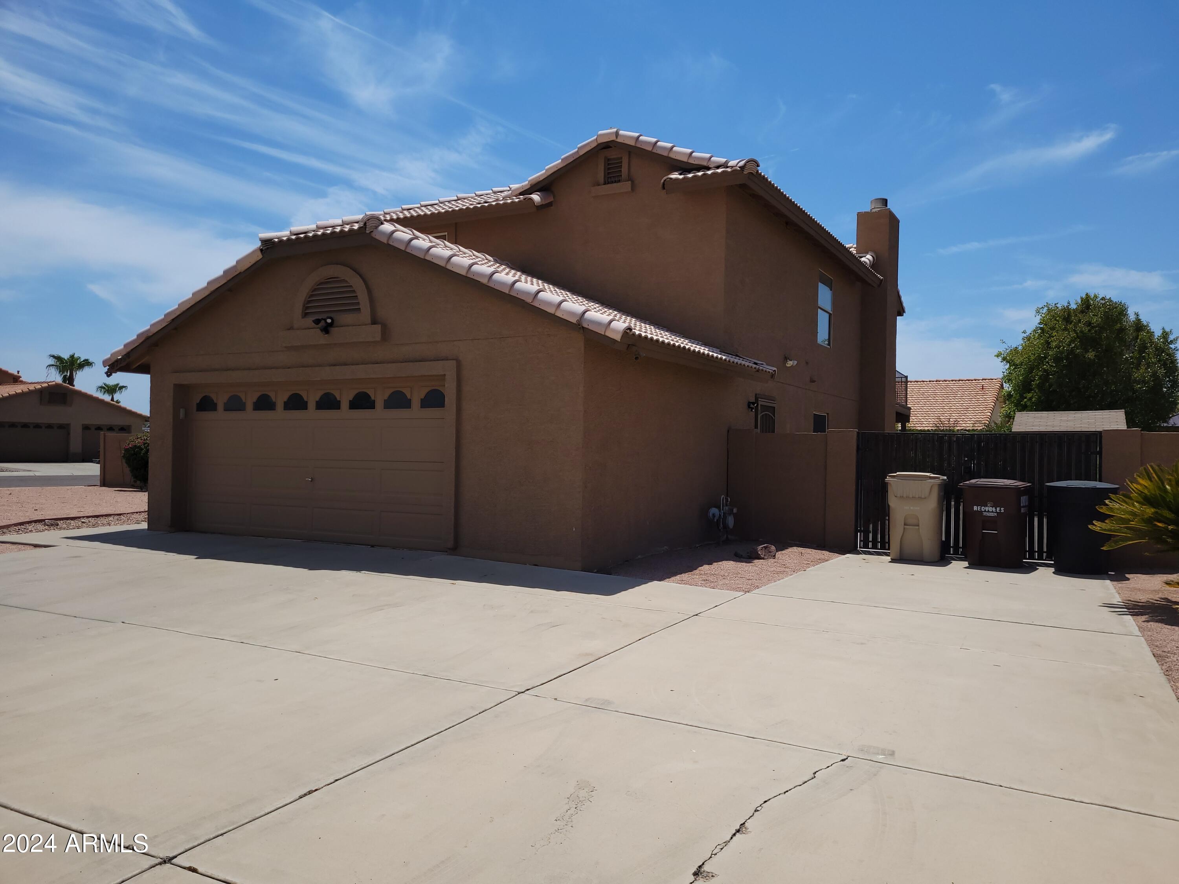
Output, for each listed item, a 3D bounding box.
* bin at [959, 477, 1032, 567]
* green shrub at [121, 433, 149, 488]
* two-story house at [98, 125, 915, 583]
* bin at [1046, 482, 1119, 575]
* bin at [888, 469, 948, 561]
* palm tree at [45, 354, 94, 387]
[{"bbox_3d":[5.256,1.012,11.401,0.735,1.100,0.850,1,0,32],"label":"bin"},{"bbox_3d":[-14.144,0.603,28.300,1.650,1.800,1.650,1,0,28],"label":"green shrub"},{"bbox_3d":[0.633,-2.403,19.518,9.500,7.800,18.400,1,0,28],"label":"two-story house"},{"bbox_3d":[6.021,1.019,10.788,0.780,1.100,0.820,1,0,28],"label":"bin"},{"bbox_3d":[4.403,0.983,11.810,0.700,1.140,0.840,1,0,28],"label":"bin"},{"bbox_3d":[-40.995,-2.901,70.007,3.900,8.000,3.900,1,0,28],"label":"palm tree"}]

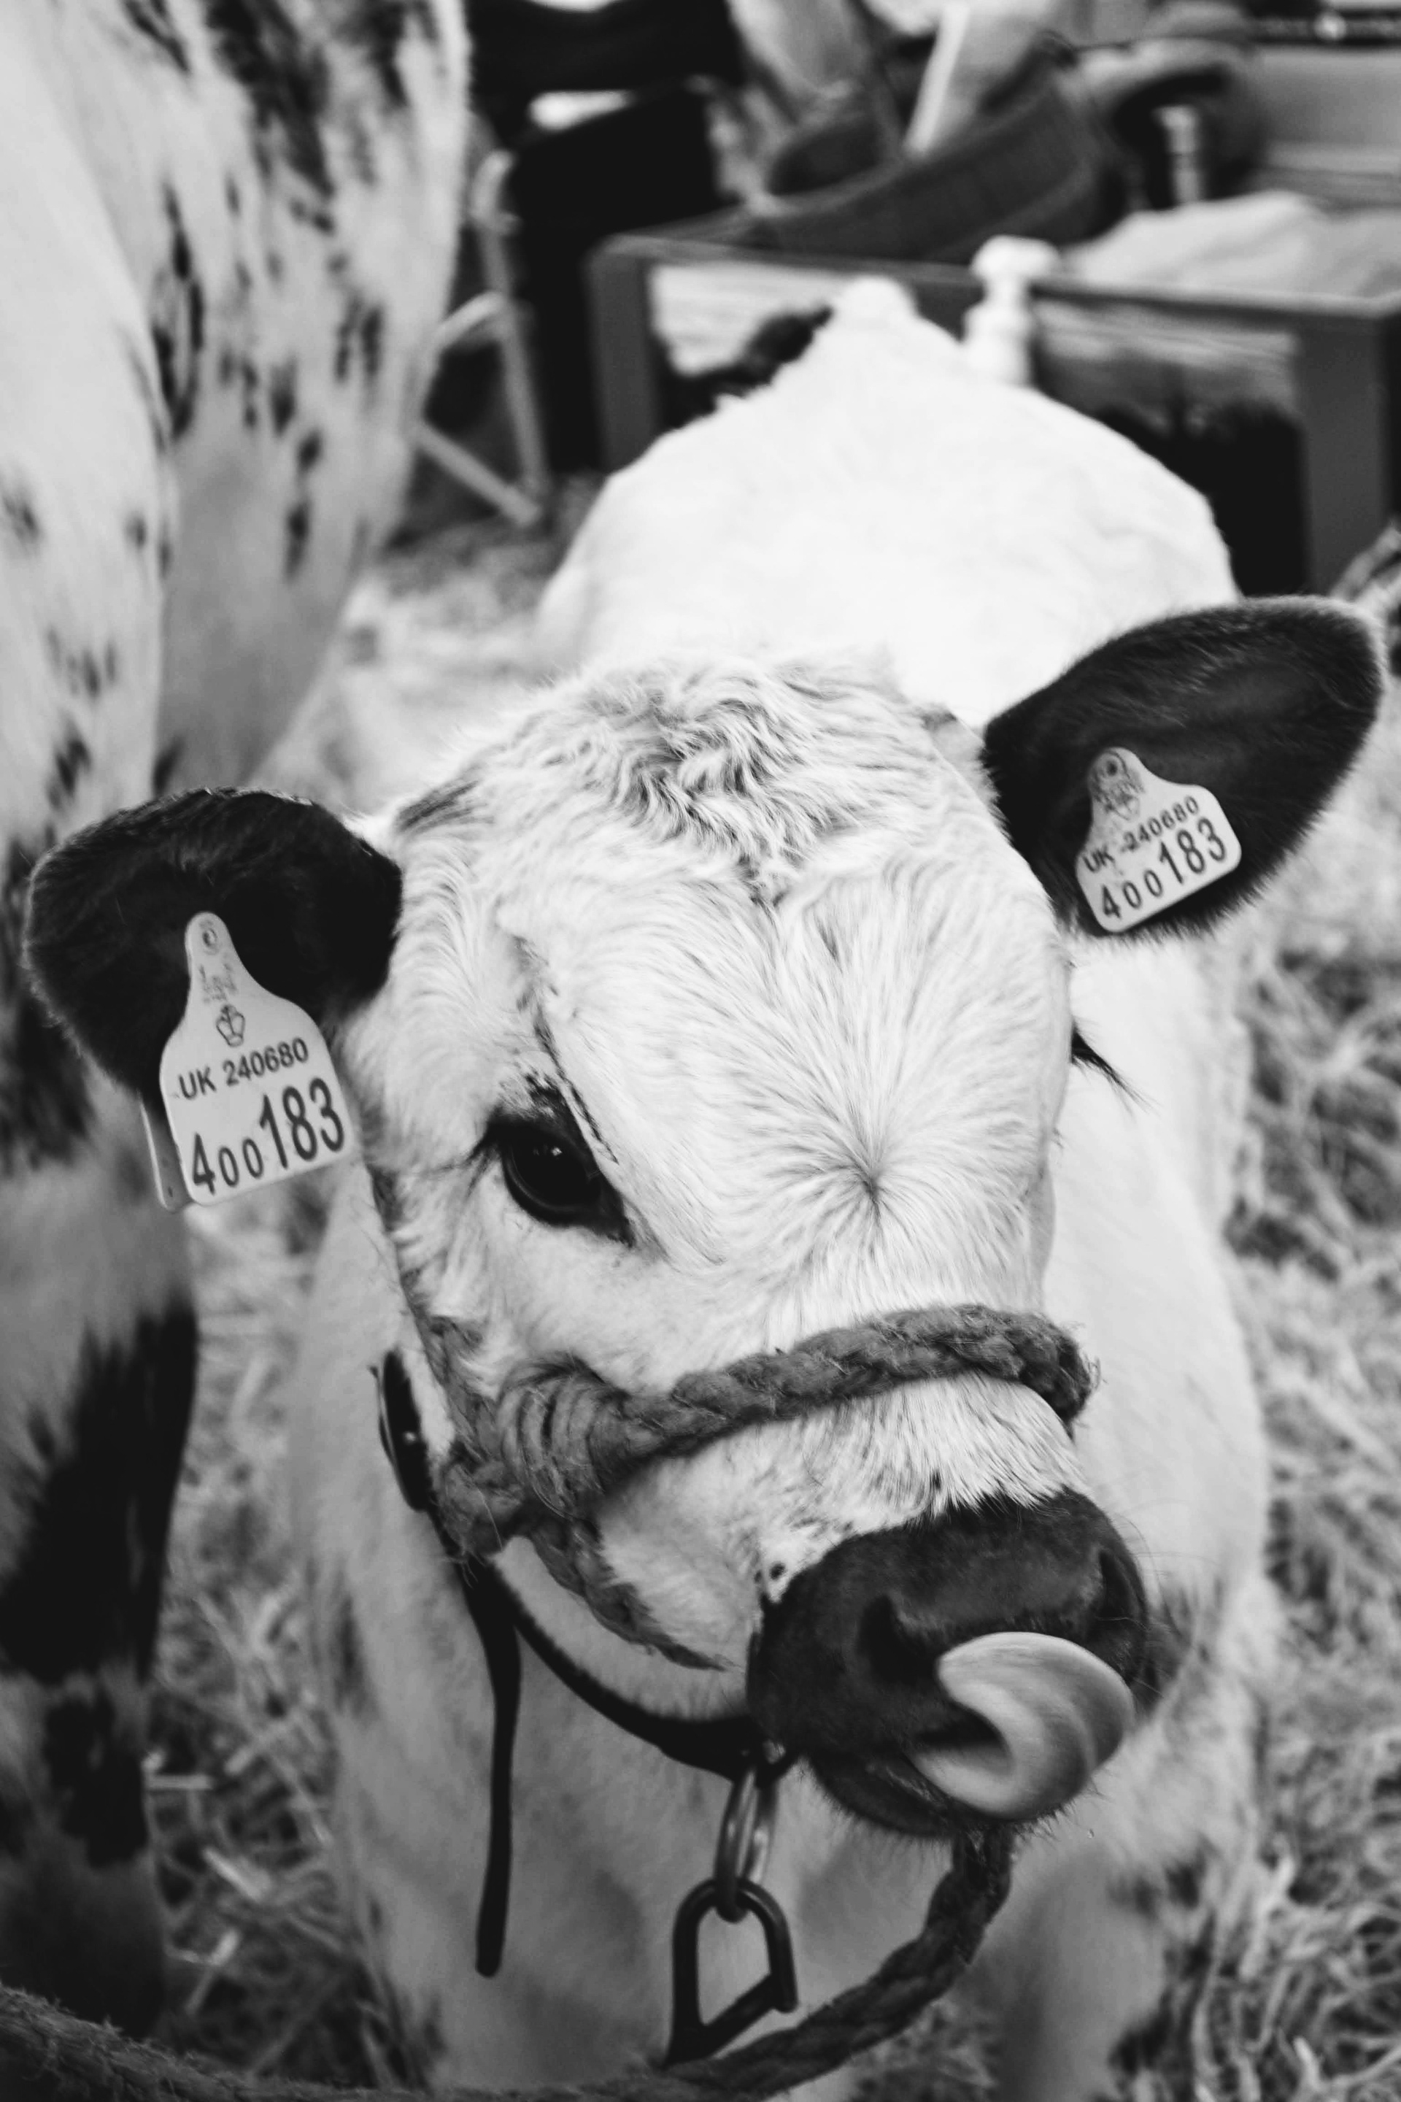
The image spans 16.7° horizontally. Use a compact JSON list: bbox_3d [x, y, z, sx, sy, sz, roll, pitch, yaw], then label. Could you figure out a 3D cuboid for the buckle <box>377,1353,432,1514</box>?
[{"bbox_3d":[-0.086,0.111,1.385,0.011,0.046,0.030,-13,2,-16],"label":"buckle"}]

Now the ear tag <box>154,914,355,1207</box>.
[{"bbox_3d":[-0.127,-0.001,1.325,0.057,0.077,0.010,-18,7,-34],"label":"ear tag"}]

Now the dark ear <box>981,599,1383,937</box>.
[{"bbox_3d":[0.151,-0.087,1.450,0.132,0.090,0.055,-27,11,-12],"label":"dark ear"}]

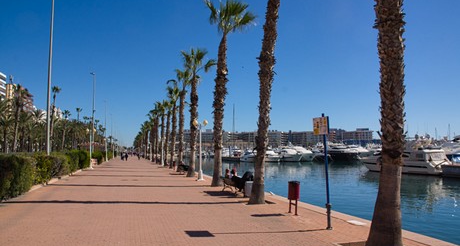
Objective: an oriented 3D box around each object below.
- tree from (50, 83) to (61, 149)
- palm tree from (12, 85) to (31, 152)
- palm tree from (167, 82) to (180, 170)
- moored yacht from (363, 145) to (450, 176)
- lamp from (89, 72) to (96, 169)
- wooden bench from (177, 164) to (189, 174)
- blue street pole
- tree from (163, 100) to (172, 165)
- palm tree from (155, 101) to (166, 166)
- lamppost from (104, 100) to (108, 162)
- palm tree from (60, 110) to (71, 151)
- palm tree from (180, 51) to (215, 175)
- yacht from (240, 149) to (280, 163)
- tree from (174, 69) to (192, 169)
[{"bbox_3d":[-34.389,0.059,67.399,1.900,14.963,1.900,-1,-5,0],"label":"tree"},{"bbox_3d":[-24.563,0.273,40.415,2.500,9.700,2.500,1,-5,-16],"label":"palm tree"},{"bbox_3d":[-6.297,0.192,38.418,1.800,9.770,1.800,1,-5,-16],"label":"palm tree"},{"bbox_3d":[20.746,4.451,41.588,3.400,3.200,10.600,2,-5,-29],"label":"moored yacht"},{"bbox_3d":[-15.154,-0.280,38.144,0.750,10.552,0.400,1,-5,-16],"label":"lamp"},{"bbox_3d":[-3.809,3.720,28.610,0.650,0.820,1.750,1,-5,-16],"label":"wooden bench"},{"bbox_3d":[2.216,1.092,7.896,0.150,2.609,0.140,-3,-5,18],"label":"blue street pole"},{"bbox_3d":[-8.135,1.319,44.867,1.800,8.570,1.800,1,-5,-16],"label":"tree"},{"bbox_3d":[-10.265,1.424,50.910,1.900,9.580,1.900,1,-5,-16],"label":"palm tree"},{"bbox_3d":[-25.270,1.539,70.530,0.900,12.400,0.400,1,-5,-16],"label":"lamppost"},{"bbox_3d":[-35.261,2.709,73.570,1.900,10.691,1.900,-1,-5,0],"label":"palm tree"},{"bbox_3d":[-2.504,-0.804,25.240,2.300,9.271,2.300,1,-5,-16],"label":"palm tree"},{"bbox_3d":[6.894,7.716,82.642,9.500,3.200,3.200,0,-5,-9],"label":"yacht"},{"bbox_3d":[-4.259,-0.350,31.917,2.000,9.750,2.000,1,-5,-16],"label":"tree"}]

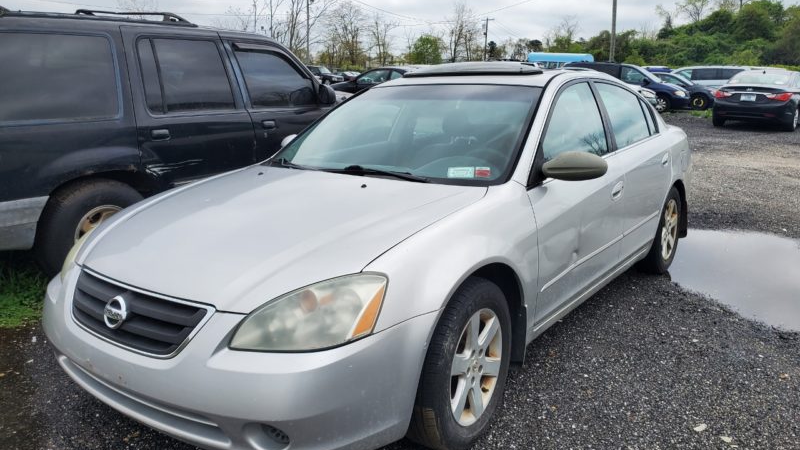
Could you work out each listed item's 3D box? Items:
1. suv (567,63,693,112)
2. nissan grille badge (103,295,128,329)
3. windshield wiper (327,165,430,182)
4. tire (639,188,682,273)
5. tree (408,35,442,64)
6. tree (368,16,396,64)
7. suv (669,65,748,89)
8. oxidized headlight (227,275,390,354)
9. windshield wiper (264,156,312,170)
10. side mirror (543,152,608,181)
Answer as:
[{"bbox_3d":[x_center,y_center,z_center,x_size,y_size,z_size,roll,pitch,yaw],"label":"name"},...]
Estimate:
[{"bbox_3d":[8.520,-5.230,22.950,4.850,1.760,1.980,6,15,28],"label":"suv"},{"bbox_3d":[-0.942,0.290,2.005,0.115,0.115,0.025,9,6,36],"label":"nissan grille badge"},{"bbox_3d":[-0.125,-0.230,2.736,0.610,0.070,0.110,9,16,36],"label":"windshield wiper"},{"bbox_3d":[1.923,0.019,4.481,0.215,0.660,0.660,9,16,36],"label":"tire"},{"bbox_3d":[2.546,-16.825,60.000,3.500,4.600,3.500,0,13,0],"label":"tree"},{"bbox_3d":[-1.904,-19.810,67.851,3.200,7.300,3.200,-1,13,-1],"label":"tree"},{"bbox_3d":[12.944,-6.086,26.500,4.850,1.800,1.930,4,14,20],"label":"suv"},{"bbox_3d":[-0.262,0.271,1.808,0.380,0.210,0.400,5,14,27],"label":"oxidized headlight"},{"bbox_3d":[-0.547,-0.305,3.081,0.480,0.060,0.100,9,16,36],"label":"windshield wiper"},{"bbox_3d":[0.778,-0.257,2.668,0.240,0.138,0.145,9,16,36],"label":"side mirror"}]

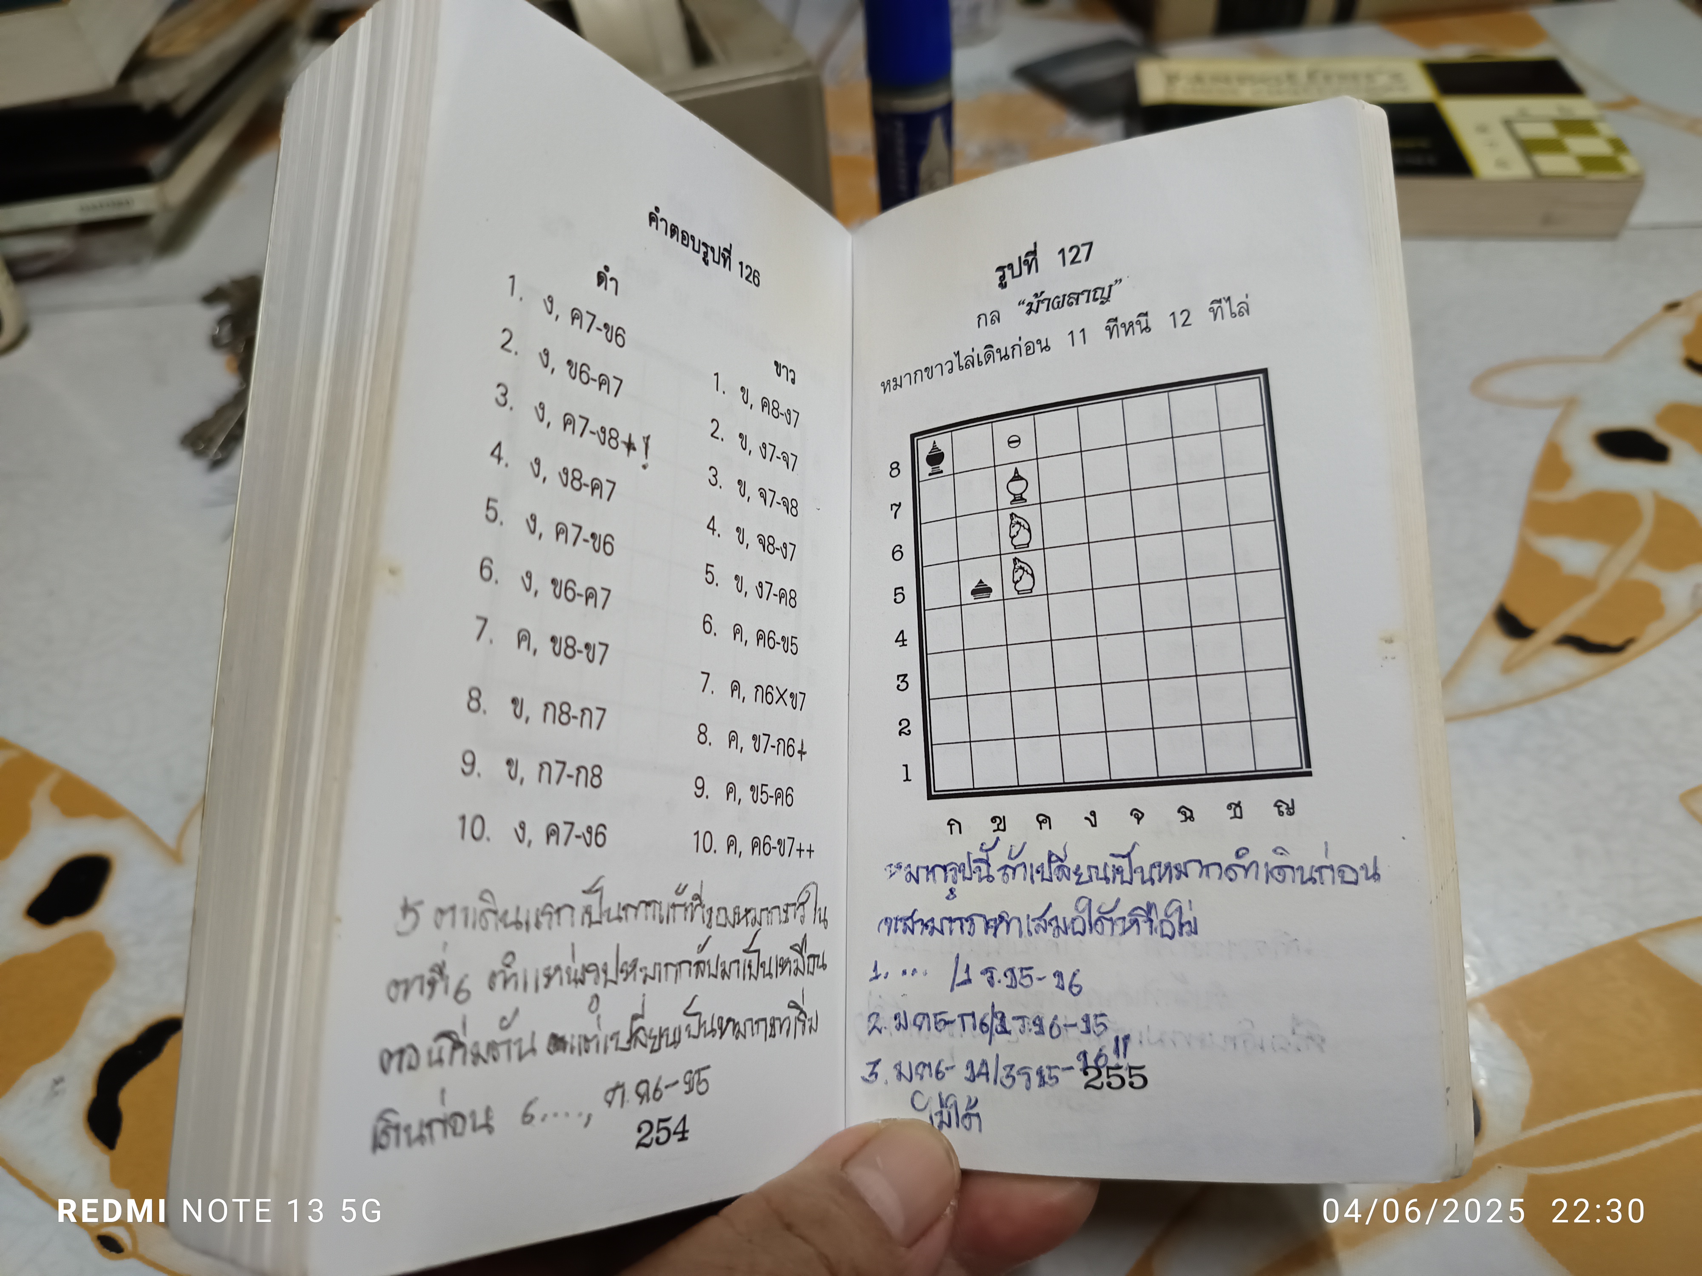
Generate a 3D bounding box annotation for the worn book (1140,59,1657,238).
[{"bbox_3d":[0.200,-0.196,0.466,0.169,0.024,0.108,3,47,8],"label":"worn book"}]

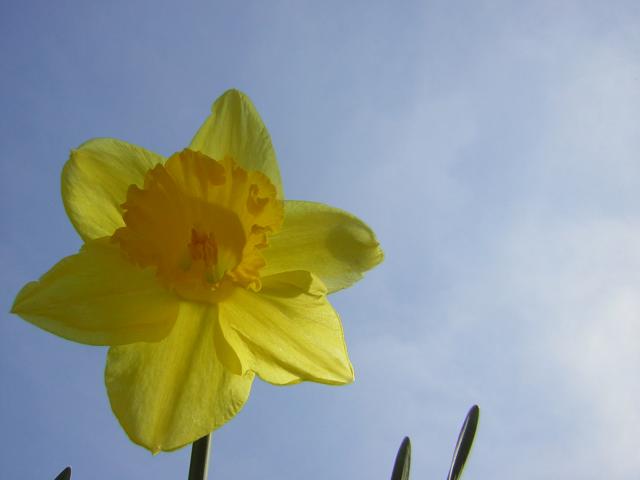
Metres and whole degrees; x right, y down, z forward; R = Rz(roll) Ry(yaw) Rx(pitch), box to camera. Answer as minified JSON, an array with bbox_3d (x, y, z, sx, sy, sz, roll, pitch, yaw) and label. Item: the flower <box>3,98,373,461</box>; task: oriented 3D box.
[{"bbox_3d":[-0.029,0.001,0.164,0.094,0.095,0.055,4,-25,-6],"label":"flower"}]

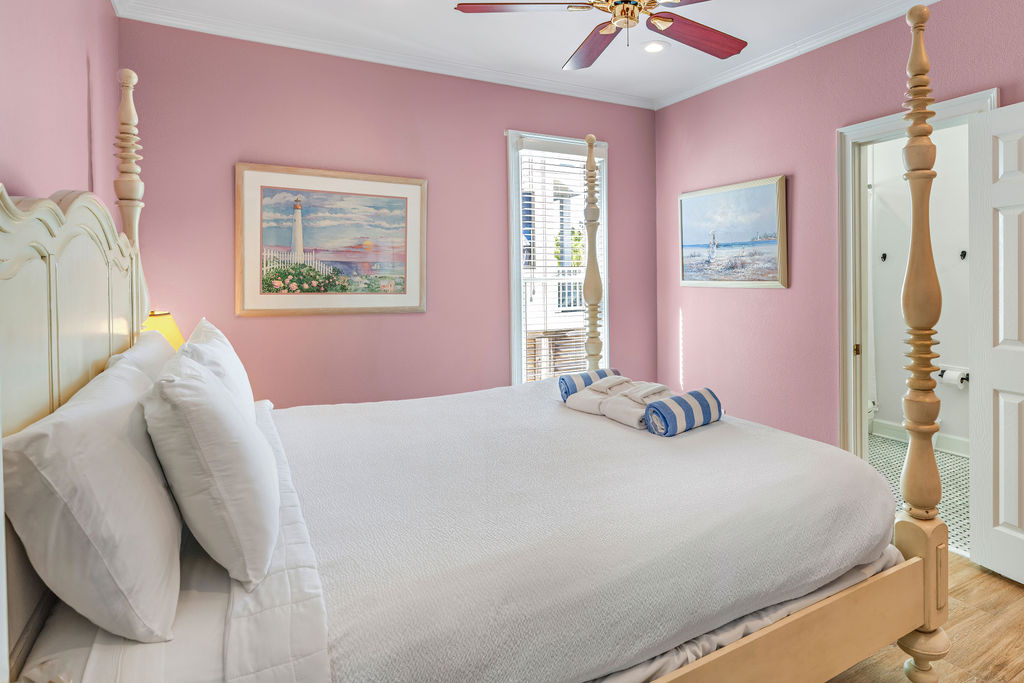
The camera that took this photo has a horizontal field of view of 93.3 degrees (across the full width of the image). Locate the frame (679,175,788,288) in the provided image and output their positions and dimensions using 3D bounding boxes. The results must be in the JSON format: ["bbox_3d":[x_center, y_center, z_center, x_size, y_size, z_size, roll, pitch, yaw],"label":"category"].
[{"bbox_3d":[1.489,-0.735,3.369,0.035,0.700,0.820,-3,6,-28],"label":"frame"}]

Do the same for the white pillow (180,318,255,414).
[{"bbox_3d":[-1.047,0.159,1.768,0.180,0.450,0.620,-21,13,-24],"label":"white pillow"}]

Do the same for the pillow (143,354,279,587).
[{"bbox_3d":[-0.704,0.225,1.189,0.180,0.450,0.620,-21,13,-24],"label":"pillow"}]

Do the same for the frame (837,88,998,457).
[{"bbox_3d":[2.045,-0.092,2.483,0.130,2.120,0.680,-3,6,-28],"label":"frame"}]

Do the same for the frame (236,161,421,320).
[{"bbox_3d":[-1.055,-0.602,2.940,1.070,0.860,0.035,-3,5,-25],"label":"frame"}]

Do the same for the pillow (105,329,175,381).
[{"bbox_3d":[-1.160,0.178,1.697,0.190,0.460,0.640,-33,18,-21],"label":"pillow"}]

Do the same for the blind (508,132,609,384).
[{"bbox_3d":[0.367,-0.517,3.570,0.760,1.960,0.060,-3,5,-25],"label":"blind"}]

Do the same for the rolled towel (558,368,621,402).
[{"bbox_3d":[0.393,0.214,2.377,0.320,0.130,0.135,-3,5,-25],"label":"rolled towel"}]

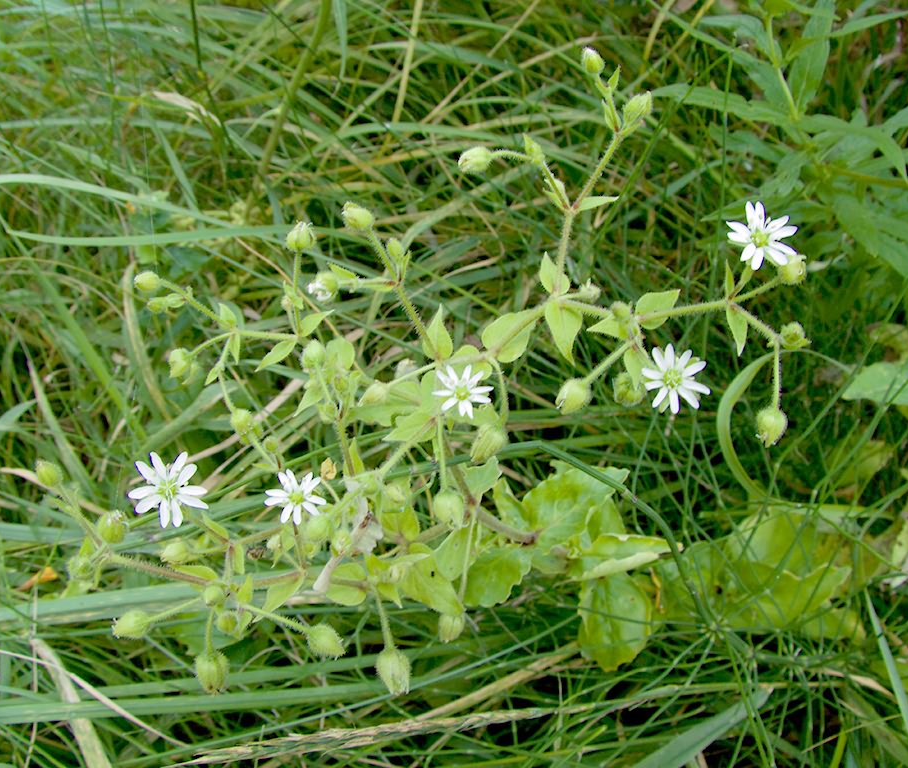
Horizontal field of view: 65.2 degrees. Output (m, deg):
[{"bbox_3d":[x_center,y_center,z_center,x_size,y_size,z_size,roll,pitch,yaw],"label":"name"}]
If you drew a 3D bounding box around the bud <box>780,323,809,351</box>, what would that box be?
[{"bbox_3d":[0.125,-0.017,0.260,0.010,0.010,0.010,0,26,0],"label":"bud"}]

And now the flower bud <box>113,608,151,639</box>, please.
[{"bbox_3d":[-0.098,0.072,0.215,0.011,0.009,0.009,-15,90,-15],"label":"flower bud"}]

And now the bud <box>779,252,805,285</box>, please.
[{"bbox_3d":[0.114,-0.039,0.240,0.009,0.011,0.009,34,18,-1],"label":"bud"}]

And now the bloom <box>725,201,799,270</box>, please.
[{"bbox_3d":[0.097,-0.047,0.224,0.022,0.008,0.022,0,71,10],"label":"bloom"}]

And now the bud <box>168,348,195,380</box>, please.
[{"bbox_3d":[-0.092,-0.007,0.239,0.008,0.010,0.008,0,41,0],"label":"bud"}]

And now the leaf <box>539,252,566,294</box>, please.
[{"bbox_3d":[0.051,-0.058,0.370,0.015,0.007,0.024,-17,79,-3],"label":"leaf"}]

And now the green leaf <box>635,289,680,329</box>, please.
[{"bbox_3d":[0.067,-0.025,0.235,0.017,0.004,0.012,-27,69,-11],"label":"green leaf"}]

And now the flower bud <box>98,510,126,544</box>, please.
[{"bbox_3d":[-0.101,0.042,0.210,0.008,0.010,0.008,5,25,-2],"label":"flower bud"}]

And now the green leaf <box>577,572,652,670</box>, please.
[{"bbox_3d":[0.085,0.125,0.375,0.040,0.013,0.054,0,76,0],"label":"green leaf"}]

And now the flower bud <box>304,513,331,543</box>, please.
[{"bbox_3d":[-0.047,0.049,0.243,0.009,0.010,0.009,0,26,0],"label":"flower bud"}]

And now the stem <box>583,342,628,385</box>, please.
[{"bbox_3d":[0.050,-0.007,0.232,0.019,0.002,0.002,-42,90,-9],"label":"stem"}]

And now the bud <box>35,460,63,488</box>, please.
[{"bbox_3d":[-0.126,0.028,0.220,0.008,0.009,0.008,-32,12,0],"label":"bud"}]

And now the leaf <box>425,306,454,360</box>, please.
[{"bbox_3d":[-0.005,-0.017,0.236,0.010,0.004,0.018,0,76,0],"label":"leaf"}]

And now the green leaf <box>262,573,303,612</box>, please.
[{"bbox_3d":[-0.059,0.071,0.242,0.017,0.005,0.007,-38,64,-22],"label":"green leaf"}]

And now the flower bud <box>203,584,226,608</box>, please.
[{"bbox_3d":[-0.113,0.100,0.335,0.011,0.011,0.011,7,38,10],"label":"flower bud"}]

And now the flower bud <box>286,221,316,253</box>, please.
[{"bbox_3d":[-0.052,-0.050,0.241,0.010,0.011,0.010,6,18,-2],"label":"flower bud"}]

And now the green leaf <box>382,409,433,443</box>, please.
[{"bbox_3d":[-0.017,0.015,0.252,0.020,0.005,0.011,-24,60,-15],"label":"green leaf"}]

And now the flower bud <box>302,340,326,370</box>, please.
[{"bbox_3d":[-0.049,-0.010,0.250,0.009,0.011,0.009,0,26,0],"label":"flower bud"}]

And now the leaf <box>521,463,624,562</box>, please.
[{"bbox_3d":[0.042,0.046,0.250,0.041,0.011,0.028,-32,65,-17],"label":"leaf"}]

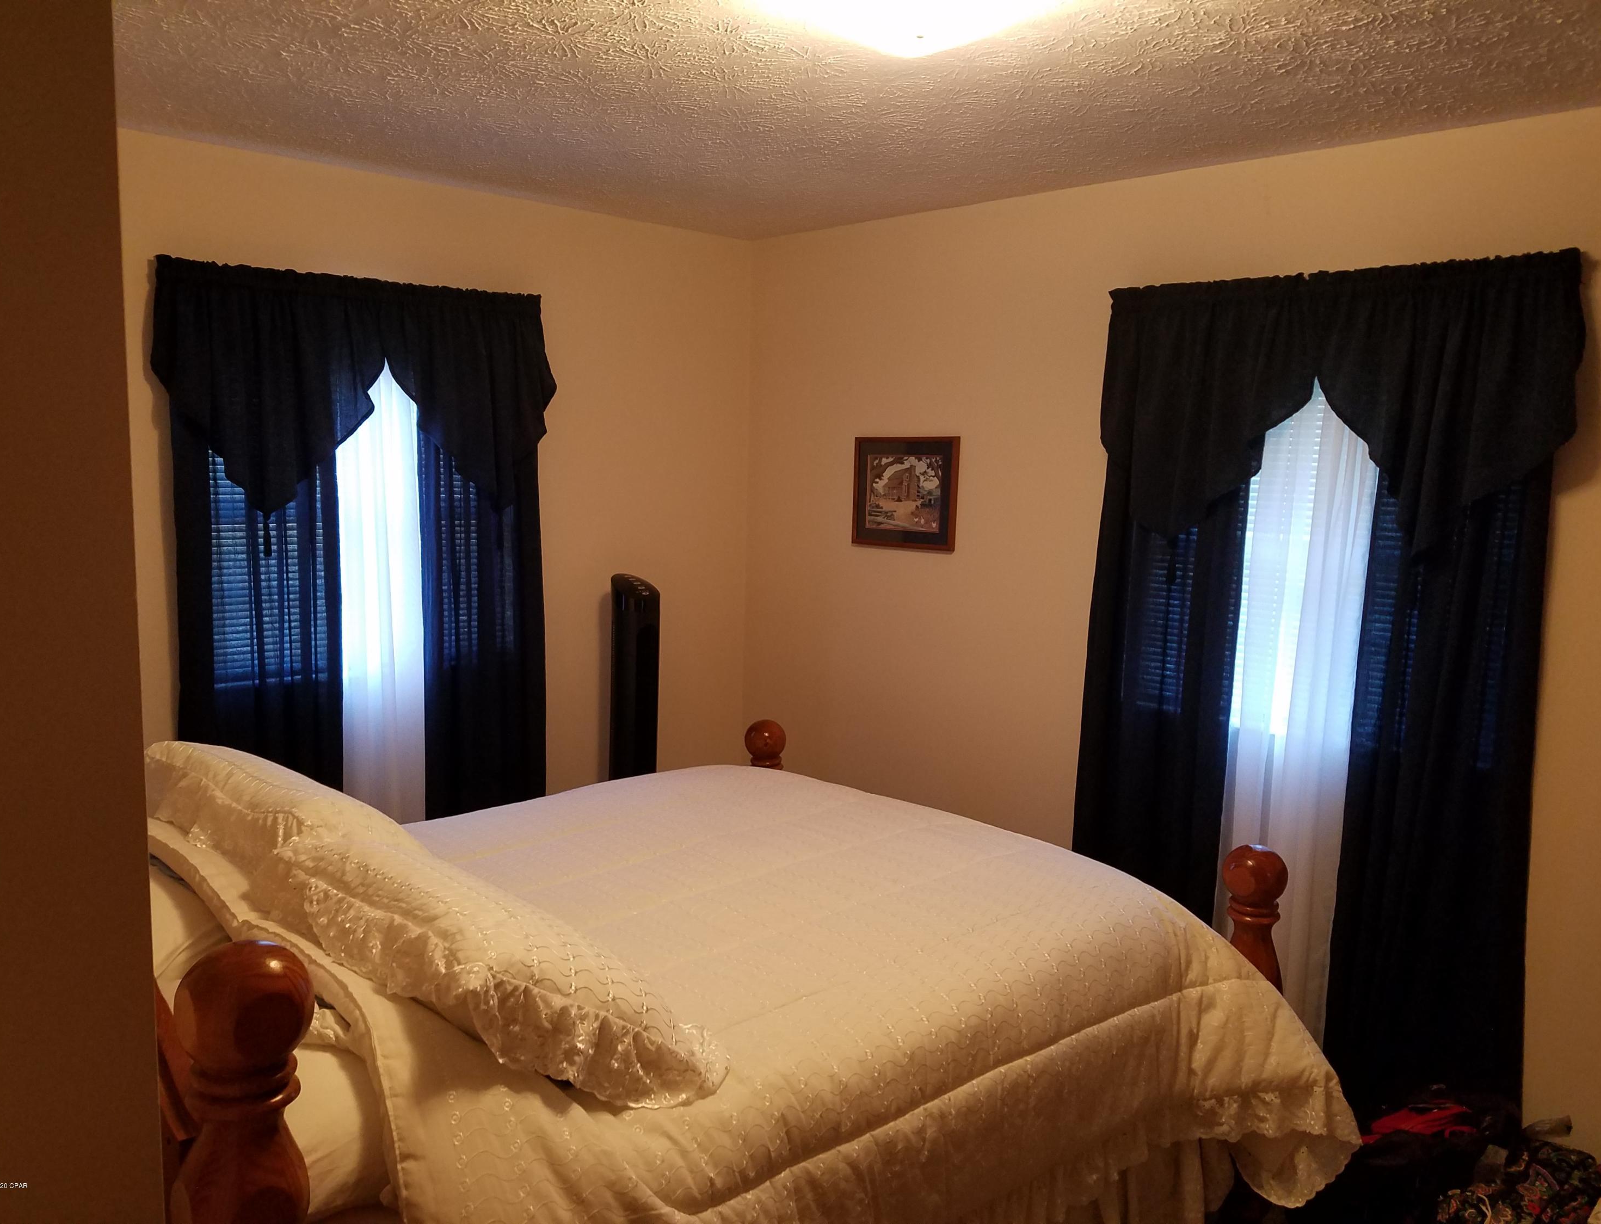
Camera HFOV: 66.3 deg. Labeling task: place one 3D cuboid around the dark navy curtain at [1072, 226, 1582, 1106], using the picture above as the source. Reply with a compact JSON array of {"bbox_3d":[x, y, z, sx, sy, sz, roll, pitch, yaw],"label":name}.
[{"bbox_3d":[1.258,0.180,3.225,0.150,2.080,1.160,-5,10,-42],"label":"dark navy curtain"}]

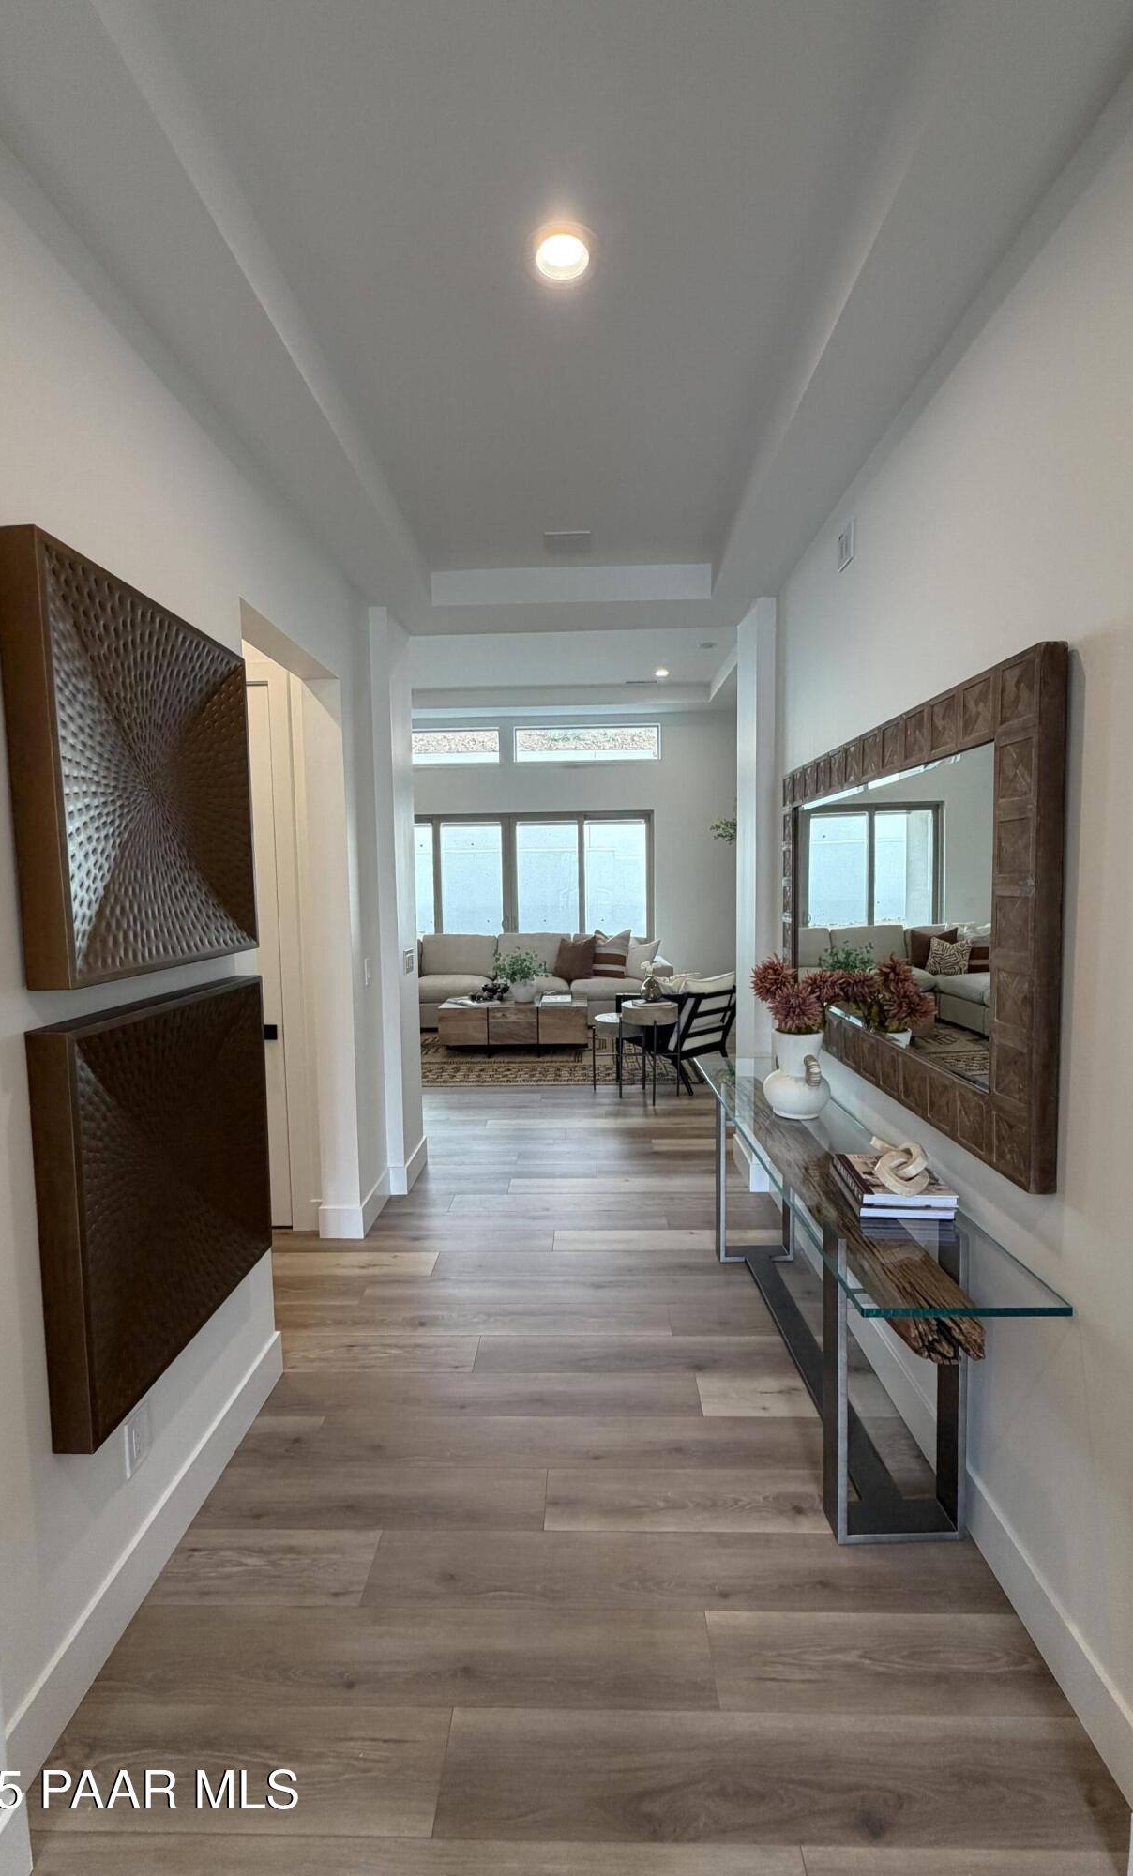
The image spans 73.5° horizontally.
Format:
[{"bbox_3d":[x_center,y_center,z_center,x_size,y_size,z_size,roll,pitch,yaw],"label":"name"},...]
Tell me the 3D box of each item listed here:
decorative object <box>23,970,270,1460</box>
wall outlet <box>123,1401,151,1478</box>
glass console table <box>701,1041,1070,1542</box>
[{"bbox_3d":[-0.919,0.538,1.794,0.088,0.794,0.800,-1,4,1],"label":"decorative object"},{"bbox_3d":[-0.952,1.121,1.699,0.011,0.124,0.090,-1,4,1],"label":"wall outlet"},{"bbox_3d":[0.786,1.002,2.490,0.397,0.758,2.058,-1,4,1],"label":"glass console table"}]

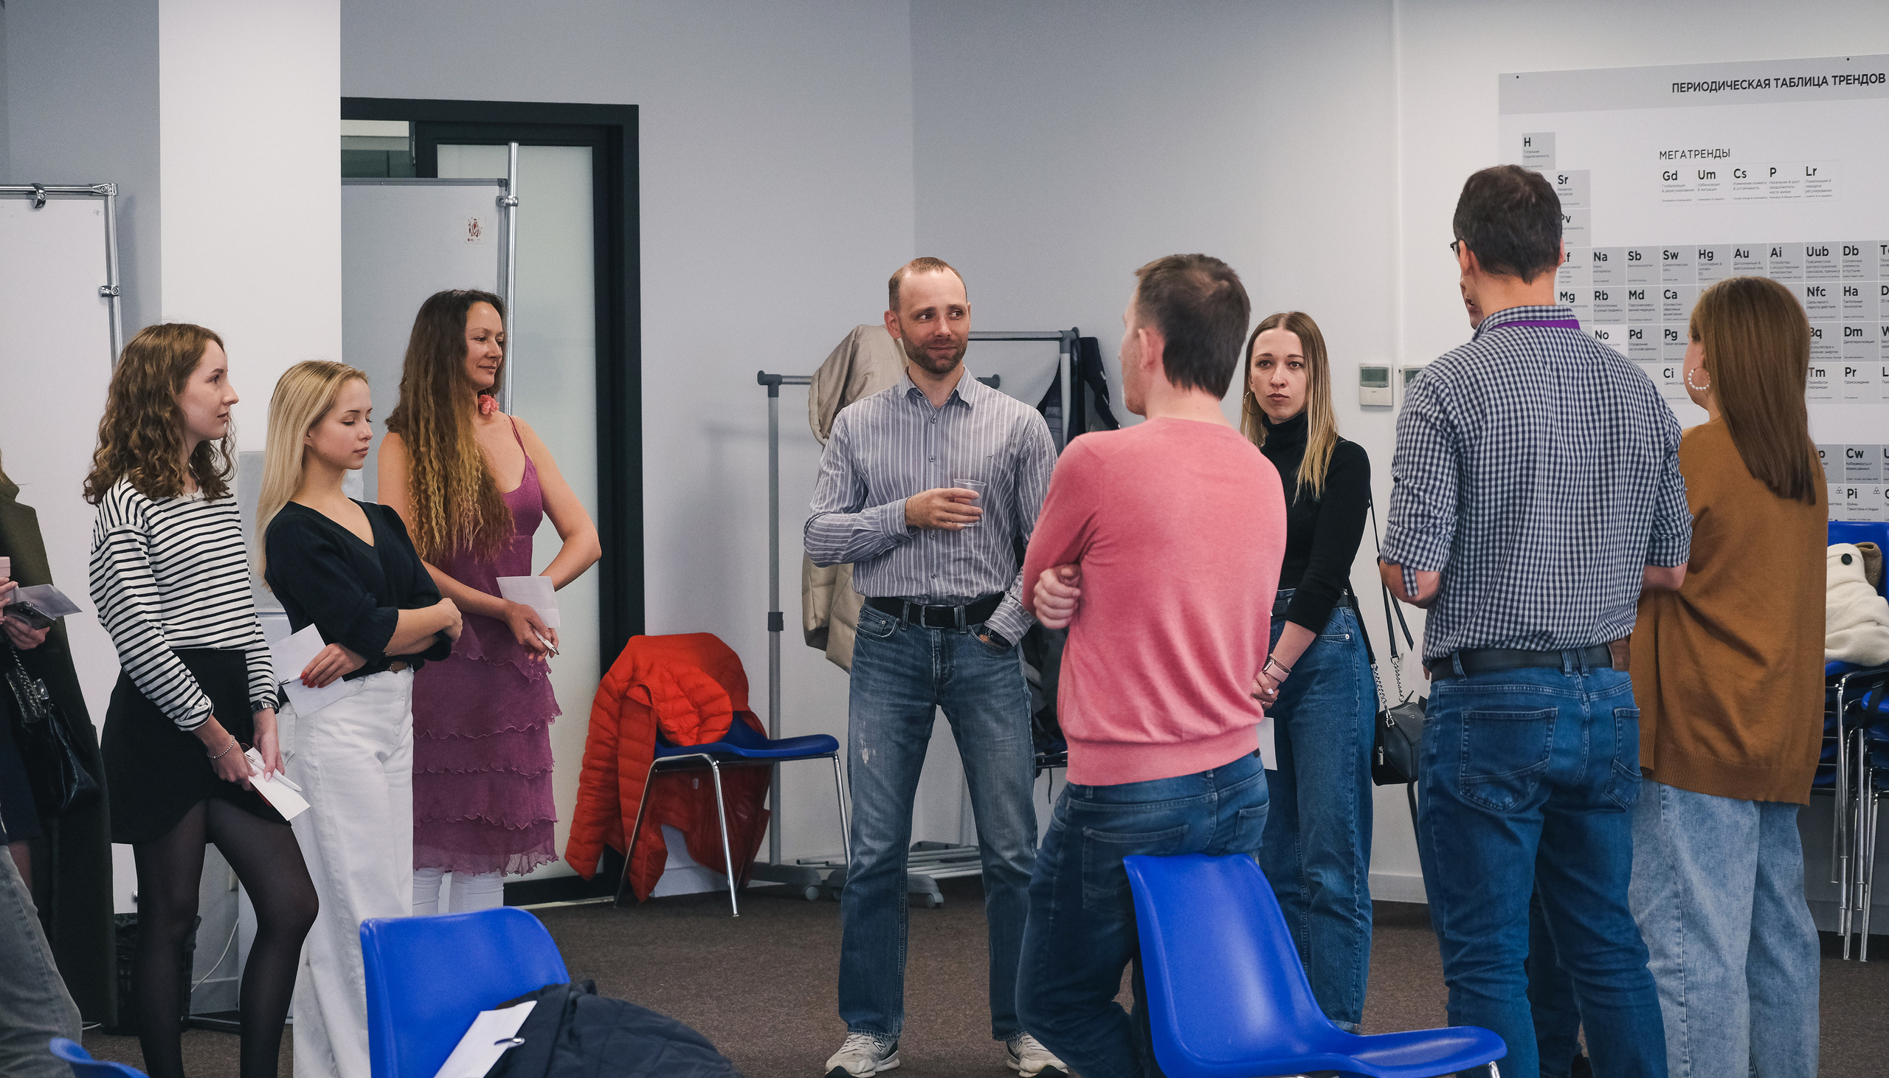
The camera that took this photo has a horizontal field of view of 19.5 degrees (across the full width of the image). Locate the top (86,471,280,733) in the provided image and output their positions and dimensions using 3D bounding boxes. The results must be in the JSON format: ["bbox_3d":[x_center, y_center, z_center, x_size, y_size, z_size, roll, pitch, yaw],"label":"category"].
[{"bbox_3d":[-1.520,0.129,10.988,0.310,0.500,0.400,1,2,34],"label":"top"}]

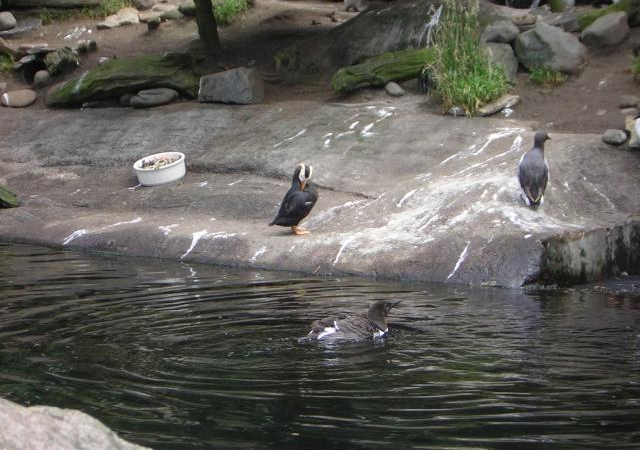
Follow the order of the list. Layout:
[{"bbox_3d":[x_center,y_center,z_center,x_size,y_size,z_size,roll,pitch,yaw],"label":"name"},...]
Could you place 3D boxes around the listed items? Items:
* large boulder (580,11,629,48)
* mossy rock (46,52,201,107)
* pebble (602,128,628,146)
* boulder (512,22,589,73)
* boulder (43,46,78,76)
[{"bbox_3d":[1.724,-1.182,12.100,0.280,0.200,0.230,3,11,15],"label":"large boulder"},{"bbox_3d":[-1.196,-0.885,12.150,0.920,0.280,0.420,-2,10,-10],"label":"mossy rock"},{"bbox_3d":[1.539,-0.461,10.400,0.130,0.085,0.100,0,10,0],"label":"pebble"},{"bbox_3d":[1.496,-1.147,12.900,0.460,0.310,0.380,-2,10,-10],"label":"boulder"},{"bbox_3d":[-1.657,-1.054,12.800,0.210,0.170,0.190,0,10,0],"label":"boulder"}]

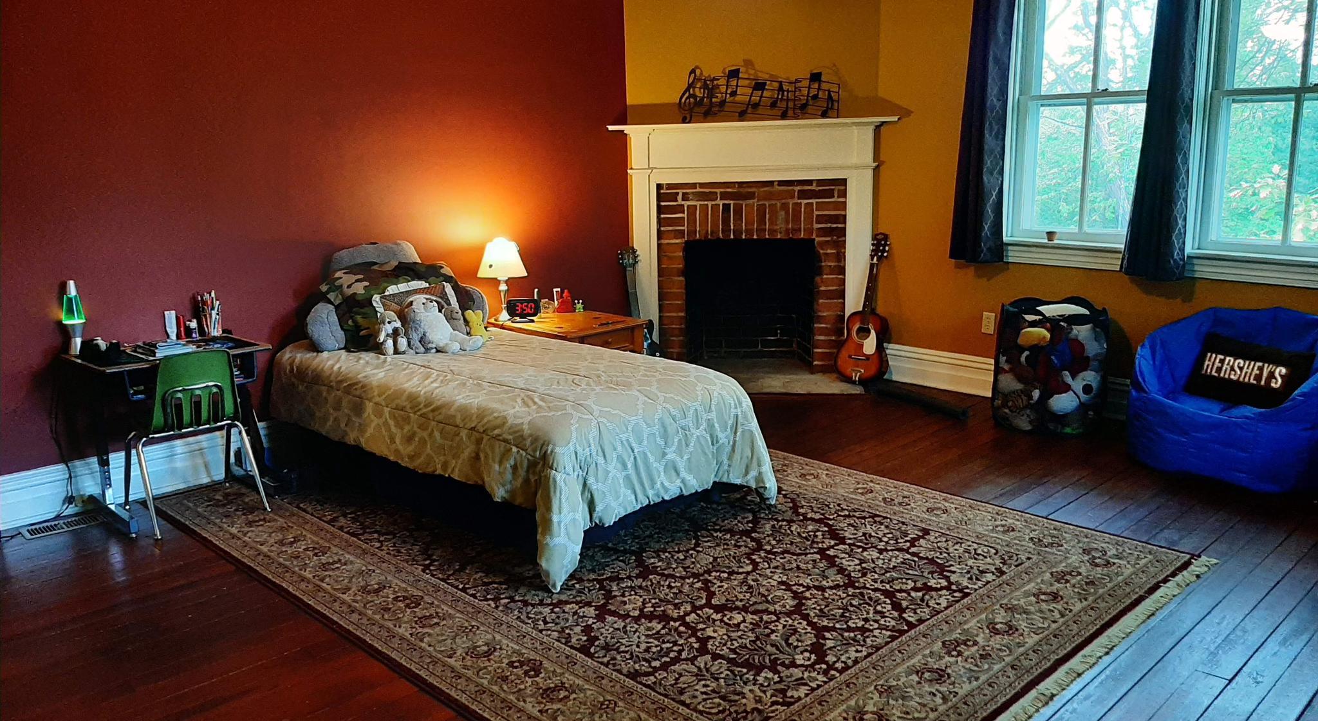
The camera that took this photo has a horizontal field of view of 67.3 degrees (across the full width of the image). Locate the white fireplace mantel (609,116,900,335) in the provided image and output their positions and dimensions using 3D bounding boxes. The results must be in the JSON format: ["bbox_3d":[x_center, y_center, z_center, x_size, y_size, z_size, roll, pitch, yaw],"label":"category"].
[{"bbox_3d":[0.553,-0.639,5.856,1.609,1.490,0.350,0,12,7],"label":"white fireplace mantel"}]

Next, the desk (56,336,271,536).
[{"bbox_3d":[-2.010,0.290,4.040,0.460,0.660,0.610,10,17,43],"label":"desk"}]

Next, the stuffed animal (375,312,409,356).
[{"bbox_3d":[-1.197,-0.137,4.403,0.150,0.200,0.140,-5,13,-17],"label":"stuffed animal"}]

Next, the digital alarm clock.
[{"bbox_3d":[-0.730,-0.273,5.290,0.180,0.125,0.070,-4,13,-10],"label":"digital alarm clock"}]

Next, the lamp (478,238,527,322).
[{"bbox_3d":[-0.846,-0.421,5.289,0.260,0.420,0.260,-1,12,0],"label":"lamp"}]

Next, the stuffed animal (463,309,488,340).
[{"bbox_3d":[-0.862,-0.173,4.672,0.110,0.140,0.070,-8,14,-27],"label":"stuffed animal"}]

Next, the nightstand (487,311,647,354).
[{"bbox_3d":[-0.478,0.060,5.245,0.600,0.520,0.540,10,17,43],"label":"nightstand"}]

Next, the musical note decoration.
[{"bbox_3d":[0.557,-1.507,5.572,0.911,0.305,0.050,0,12,7],"label":"musical note decoration"}]

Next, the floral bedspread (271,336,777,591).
[{"bbox_3d":[-0.634,0.265,4.214,1.970,0.540,1.130,10,17,43],"label":"floral bedspread"}]

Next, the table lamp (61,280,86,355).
[{"bbox_3d":[-2.354,-0.178,3.958,0.088,0.295,0.088,-12,16,-41],"label":"table lamp"}]

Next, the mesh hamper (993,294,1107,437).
[{"bbox_3d":[1.973,0.007,4.979,0.370,0.620,0.420,-12,16,-41],"label":"mesh hamper"}]

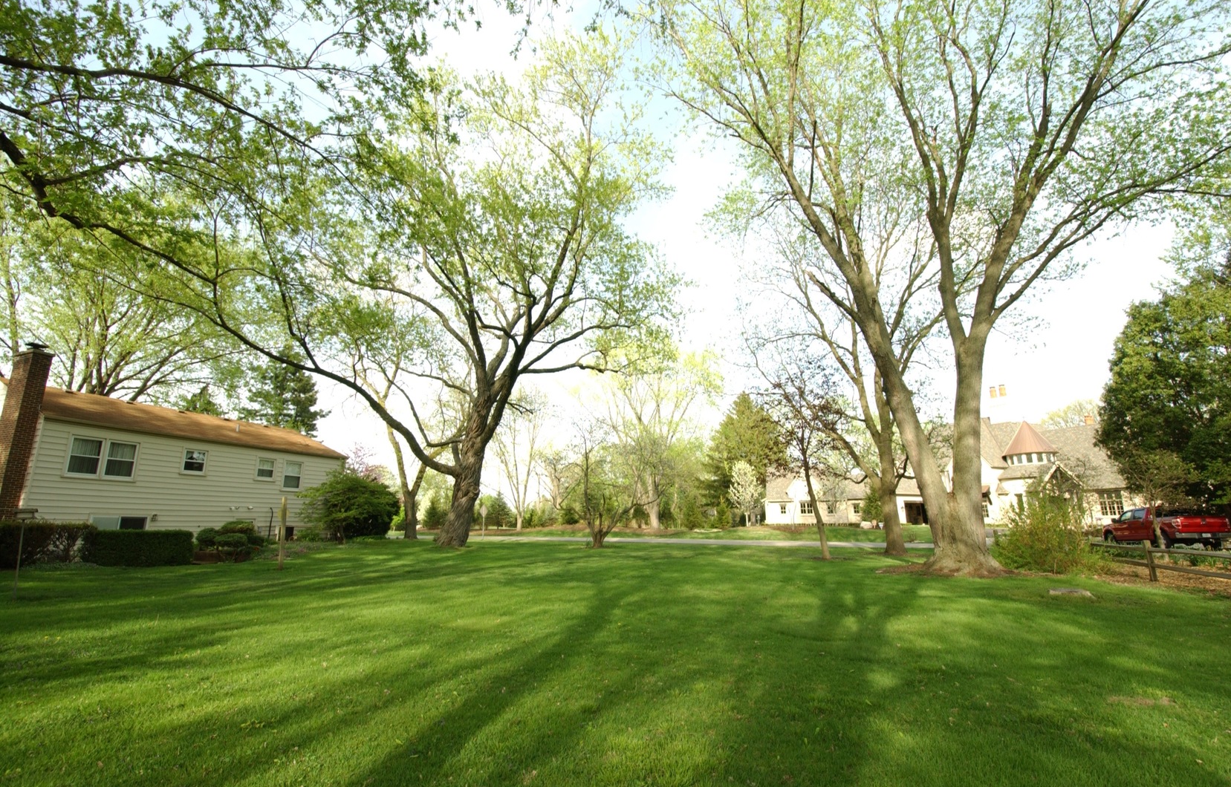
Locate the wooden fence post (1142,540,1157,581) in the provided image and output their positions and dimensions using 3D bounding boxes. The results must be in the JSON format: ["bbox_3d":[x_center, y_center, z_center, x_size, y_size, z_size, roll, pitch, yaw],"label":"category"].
[{"bbox_3d":[11.854,3.709,11.300,0.130,0.875,0.130,-6,-14,23],"label":"wooden fence post"}]

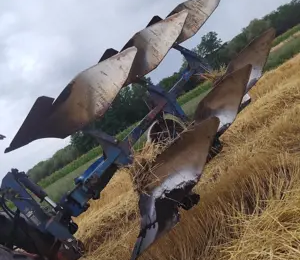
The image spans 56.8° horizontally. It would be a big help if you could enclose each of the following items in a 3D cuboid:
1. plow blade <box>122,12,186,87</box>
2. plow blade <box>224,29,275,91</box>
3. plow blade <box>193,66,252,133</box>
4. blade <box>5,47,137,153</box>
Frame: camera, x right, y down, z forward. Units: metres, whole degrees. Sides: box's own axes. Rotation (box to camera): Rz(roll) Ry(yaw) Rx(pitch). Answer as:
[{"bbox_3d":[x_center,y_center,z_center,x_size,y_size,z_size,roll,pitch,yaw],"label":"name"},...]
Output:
[{"bbox_3d":[-0.129,-0.778,2.932,1.378,0.403,0.298,-37,0,5],"label":"plow blade"},{"bbox_3d":[1.162,-0.635,3.470,1.378,0.408,0.298,-60,-2,4],"label":"plow blade"},{"bbox_3d":[0.661,-0.081,2.916,1.378,0.408,0.298,-60,-2,4],"label":"plow blade"},{"bbox_3d":[-0.670,-0.194,2.382,1.438,0.403,0.298,-37,0,5],"label":"blade"}]

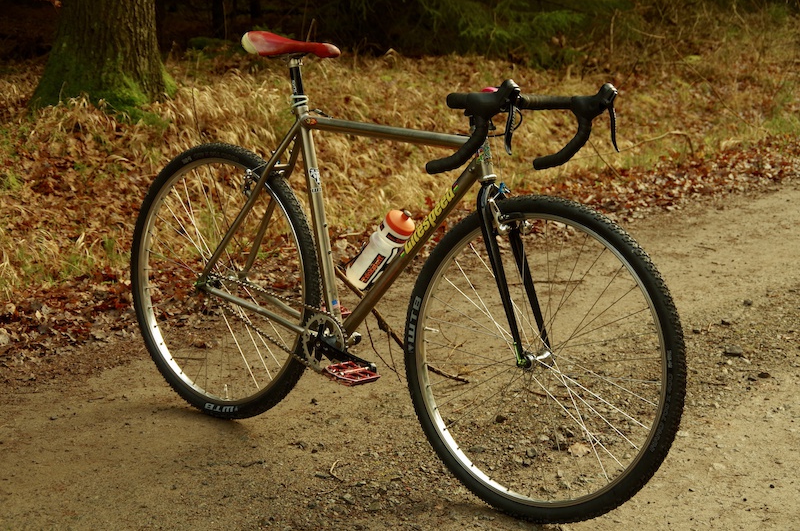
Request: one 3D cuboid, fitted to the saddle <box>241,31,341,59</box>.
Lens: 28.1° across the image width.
[{"bbox_3d":[-0.237,-0.519,3.807,0.282,0.055,0.138,12,13,41],"label":"saddle"}]

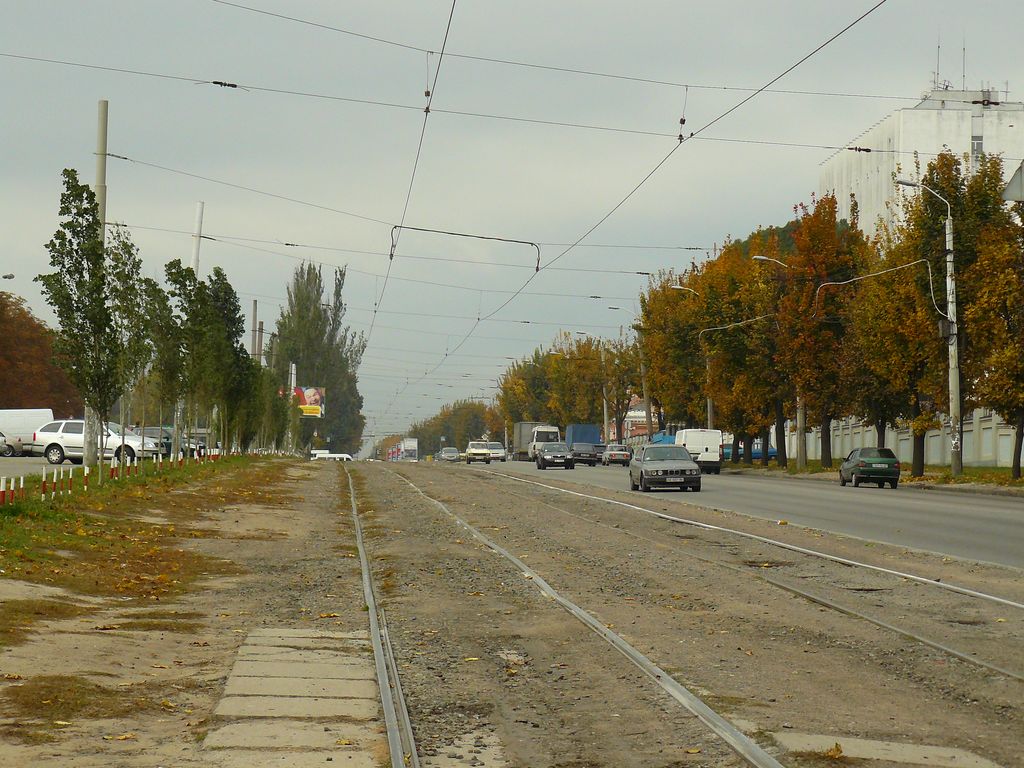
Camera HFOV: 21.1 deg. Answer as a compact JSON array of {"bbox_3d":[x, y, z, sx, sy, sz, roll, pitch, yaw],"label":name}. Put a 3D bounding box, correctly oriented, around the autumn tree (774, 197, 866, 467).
[{"bbox_3d":[15.051,-2.557,134.000,4.300,13.100,4.500,0,-1,-4],"label":"autumn tree"}]

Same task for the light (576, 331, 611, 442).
[{"bbox_3d":[7.174,0.919,240.700,2.800,11.000,0.450,0,-1,-4],"label":"light"}]

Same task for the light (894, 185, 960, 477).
[{"bbox_3d":[15.745,-2.098,104.000,2.350,11.200,0.450,0,-1,-4],"label":"light"}]

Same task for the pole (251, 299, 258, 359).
[{"bbox_3d":[-16.287,-0.472,173.000,0.360,9.800,0.360,0,-1,-4],"label":"pole"}]

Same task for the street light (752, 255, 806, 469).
[{"bbox_3d":[13.521,-1.085,138.800,2.650,10.800,0.450,0,-1,-4],"label":"street light"}]

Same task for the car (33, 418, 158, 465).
[{"bbox_3d":[-14.000,1.993,93.815,4.570,1.470,1.770,0,-1,16],"label":"car"}]

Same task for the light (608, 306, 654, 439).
[{"bbox_3d":[8.985,-0.056,206.000,3.200,11.400,0.500,0,-1,-4],"label":"light"}]

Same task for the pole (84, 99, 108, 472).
[{"bbox_3d":[-10.999,-2.640,73.000,0.380,9.900,0.380,2,0,-4],"label":"pole"}]

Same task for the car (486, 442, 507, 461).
[{"bbox_3d":[-1.410,5.314,213.014,1.700,1.420,4.300,0,-1,-4],"label":"car"}]

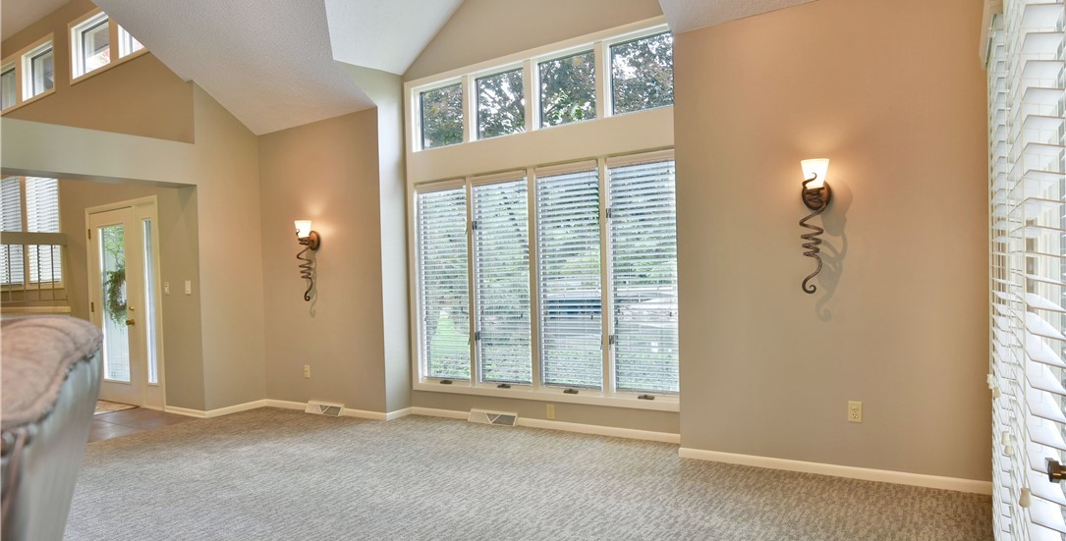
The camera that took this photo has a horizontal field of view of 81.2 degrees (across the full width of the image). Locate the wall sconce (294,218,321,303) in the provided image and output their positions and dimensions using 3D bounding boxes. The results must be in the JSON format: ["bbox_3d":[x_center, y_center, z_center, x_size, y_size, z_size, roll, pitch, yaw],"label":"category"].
[{"bbox_3d":[-2.055,-0.087,5.651,0.160,0.730,0.190,-2,-1,31],"label":"wall sconce"}]

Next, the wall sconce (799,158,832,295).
[{"bbox_3d":[1.622,-0.246,3.559,0.165,0.765,0.195,-2,0,30],"label":"wall sconce"}]

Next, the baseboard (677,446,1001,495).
[{"bbox_3d":[1.679,1.164,3.654,1.690,0.065,0.016,-2,0,30],"label":"baseboard"}]

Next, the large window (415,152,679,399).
[{"bbox_3d":[0.022,0.070,4.904,2.400,1.750,0.120,-2,-1,31],"label":"large window"}]

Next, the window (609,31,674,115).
[{"bbox_3d":[0.786,-1.404,4.456,0.530,0.560,0.100,-2,-1,31],"label":"window"}]

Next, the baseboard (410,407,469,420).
[{"bbox_3d":[-0.824,1.242,5.364,0.645,0.070,0.020,-2,-1,31],"label":"baseboard"}]

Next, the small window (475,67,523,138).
[{"bbox_3d":[-0.274,-1.383,5.167,0.530,0.550,0.080,-2,0,30],"label":"small window"}]

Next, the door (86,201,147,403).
[{"bbox_3d":[-4.393,0.379,6.559,0.880,2.050,0.055,-2,0,30],"label":"door"}]

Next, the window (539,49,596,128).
[{"bbox_3d":[0.274,-1.383,4.768,0.540,0.560,0.100,-2,-1,31],"label":"window"}]

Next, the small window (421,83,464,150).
[{"bbox_3d":[-0.772,-1.339,5.405,0.565,0.560,0.100,-2,-1,31],"label":"small window"}]

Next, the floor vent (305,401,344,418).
[{"bbox_3d":[-1.920,1.269,5.719,0.458,0.106,0.068,-2,0,30],"label":"floor vent"}]

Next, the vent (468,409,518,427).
[{"bbox_3d":[-0.338,1.214,5.114,0.458,0.106,0.068,-2,0,30],"label":"vent"}]

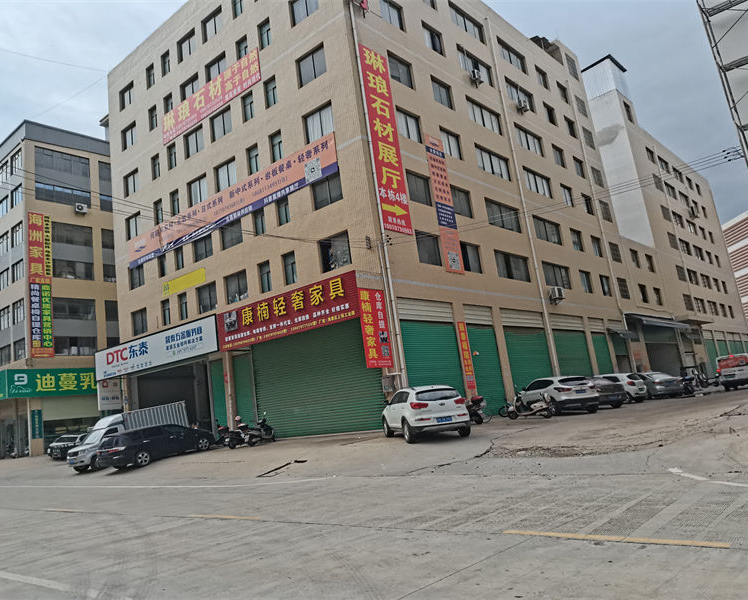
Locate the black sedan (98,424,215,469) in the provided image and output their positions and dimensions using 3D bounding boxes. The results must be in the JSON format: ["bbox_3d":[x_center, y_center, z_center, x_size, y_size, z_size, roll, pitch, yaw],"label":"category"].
[{"bbox_3d":[-9.137,6.190,25.843,1.800,1.560,4.750,-17,-12,37],"label":"black sedan"}]

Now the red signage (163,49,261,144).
[{"bbox_3d":[-9.220,-11.028,33.070,8.945,1.839,0.120,-15,-13,38],"label":"red signage"}]

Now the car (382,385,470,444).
[{"bbox_3d":[1.520,3.470,18.950,1.855,1.640,4.440,-5,-9,-13],"label":"car"}]

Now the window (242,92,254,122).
[{"bbox_3d":[-6.369,-9.902,30.910,0.909,1.463,0.200,-15,-13,38],"label":"window"}]

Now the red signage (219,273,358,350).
[{"bbox_3d":[-4.398,0.718,28.436,9.799,2.024,0.250,-17,-14,38],"label":"red signage"}]

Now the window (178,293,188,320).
[{"bbox_3d":[-11.343,0.393,35.923,0.865,1.531,0.150,-16,-14,39],"label":"window"}]

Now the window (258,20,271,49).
[{"bbox_3d":[-5.832,-14.297,32.382,0.914,1.531,0.150,-16,-14,39],"label":"window"}]

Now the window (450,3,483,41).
[{"bbox_3d":[5.926,-17.479,38.073,0.150,1.433,3.829,-17,-14,40],"label":"window"}]

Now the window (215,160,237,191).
[{"bbox_3d":[-7.772,-6.583,31.853,1.891,1.442,0.200,-15,-13,38],"label":"window"}]

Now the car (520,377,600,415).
[{"bbox_3d":[8.051,4.267,26.586,1.830,1.600,4.380,-6,-11,-11],"label":"car"}]

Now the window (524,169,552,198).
[{"bbox_3d":[10.823,-7.773,40.052,0.200,1.515,4.201,-15,-13,38],"label":"window"}]

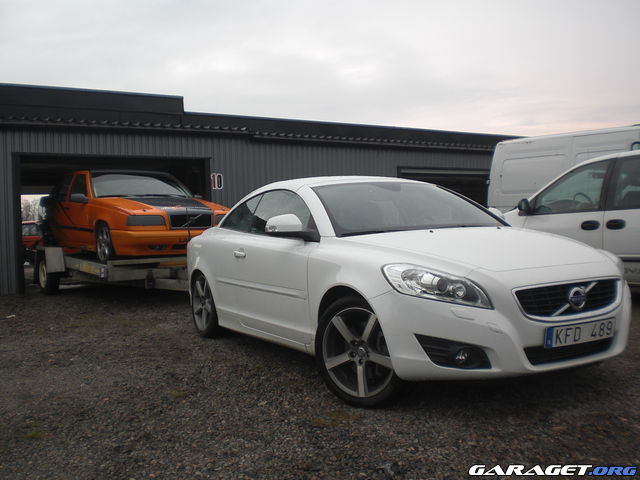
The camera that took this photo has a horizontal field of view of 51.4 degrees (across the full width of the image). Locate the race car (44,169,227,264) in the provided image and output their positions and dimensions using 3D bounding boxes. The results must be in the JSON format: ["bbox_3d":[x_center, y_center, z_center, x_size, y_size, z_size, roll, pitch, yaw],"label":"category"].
[{"bbox_3d":[-3.000,-0.355,10.321,1.800,1.380,4.660,-3,2,-37],"label":"race car"}]

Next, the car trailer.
[{"bbox_3d":[-2.555,0.425,9.755,2.150,0.750,5.850,-3,3,-37],"label":"car trailer"}]

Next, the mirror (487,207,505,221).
[{"bbox_3d":[1.348,-0.169,5.187,0.250,0.170,0.160,-3,2,-29],"label":"mirror"}]

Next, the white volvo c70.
[{"bbox_3d":[0.300,0.179,5.335,1.880,1.400,4.610,-3,2,-29],"label":"white volvo c70"}]

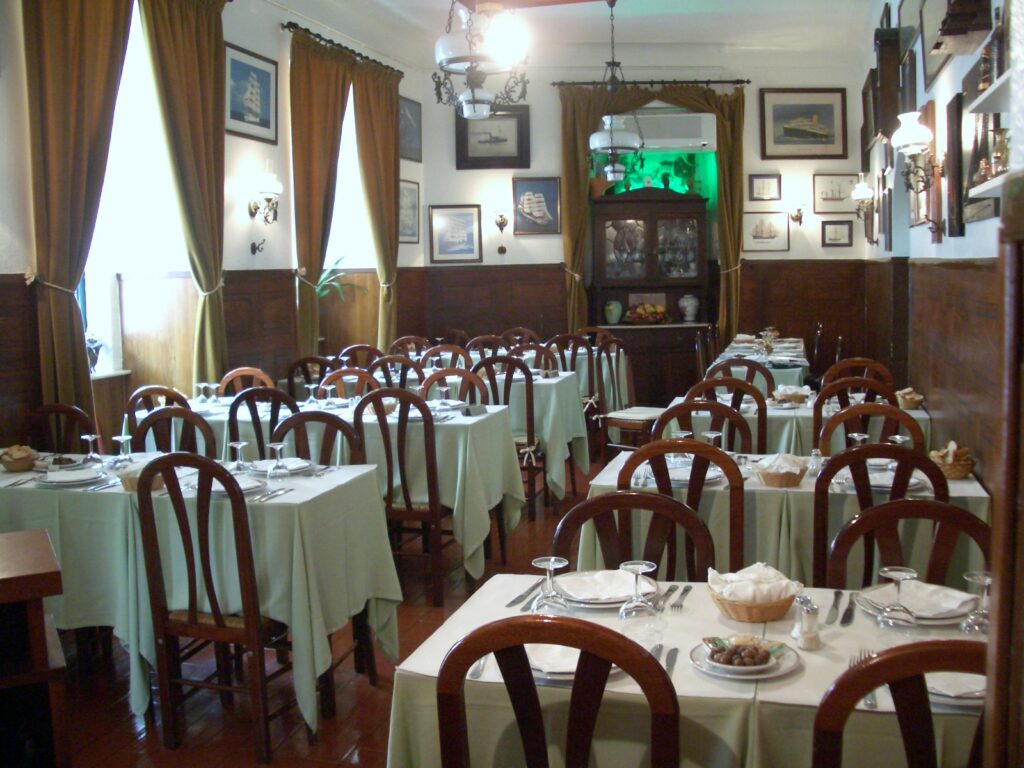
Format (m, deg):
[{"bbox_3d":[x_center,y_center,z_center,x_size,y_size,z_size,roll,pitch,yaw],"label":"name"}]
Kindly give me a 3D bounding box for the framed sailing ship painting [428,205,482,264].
[{"bbox_3d":[-0.527,-1.395,9.680,0.498,0.551,0.035,-2,6,0],"label":"framed sailing ship painting"}]

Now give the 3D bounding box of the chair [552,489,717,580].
[{"bbox_3d":[0.235,0.767,2.351,0.425,0.976,0.455,1,7,17],"label":"chair"}]

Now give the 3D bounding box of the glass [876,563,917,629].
[{"bbox_3d":[0.781,0.434,2.088,0.080,0.122,0.080,1,7,17],"label":"glass"}]

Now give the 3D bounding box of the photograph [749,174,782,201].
[{"bbox_3d":[2.256,-1.747,9.220,0.282,0.223,0.025,-1,7,-1],"label":"photograph"}]

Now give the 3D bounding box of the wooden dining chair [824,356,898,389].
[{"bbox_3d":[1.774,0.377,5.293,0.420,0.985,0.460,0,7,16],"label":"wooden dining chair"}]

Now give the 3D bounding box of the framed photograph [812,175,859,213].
[{"bbox_3d":[2.899,-1.693,9.244,0.412,0.345,0.025,-1,7,-1],"label":"framed photograph"}]

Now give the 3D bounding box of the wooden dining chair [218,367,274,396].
[{"bbox_3d":[-1.548,0.410,5.676,0.430,0.990,0.480,1,7,15],"label":"wooden dining chair"}]

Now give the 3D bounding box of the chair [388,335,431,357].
[{"bbox_3d":[-0.764,0.070,8.790,0.415,0.985,0.470,0,7,16],"label":"chair"}]

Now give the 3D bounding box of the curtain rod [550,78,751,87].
[{"bbox_3d":[1.270,-2.756,9.469,1.827,0.060,0.070,-1,6,-1],"label":"curtain rod"}]

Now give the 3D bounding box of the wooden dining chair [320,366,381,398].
[{"bbox_3d":[-0.956,0.417,5.598,0.425,0.976,0.455,1,7,17],"label":"wooden dining chair"}]

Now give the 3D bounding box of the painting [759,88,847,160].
[{"bbox_3d":[2.646,-2.355,9.389,0.800,0.636,0.030,-2,6,-1],"label":"painting"}]

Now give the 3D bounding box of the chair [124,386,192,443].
[{"bbox_3d":[-1.648,0.469,5.244,0.425,0.976,0.455,1,7,17],"label":"chair"}]

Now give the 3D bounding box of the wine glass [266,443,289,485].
[{"bbox_3d":[-0.862,0.283,3.802,0.077,0.115,0.077,1,6,15],"label":"wine glass"}]

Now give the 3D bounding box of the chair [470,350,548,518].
[{"bbox_3d":[0.021,0.299,6.361,0.420,0.985,0.460,0,7,16],"label":"chair"}]

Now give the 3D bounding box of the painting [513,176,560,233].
[{"bbox_3d":[0.227,-1.621,9.417,0.437,0.517,0.030,-2,6,-1],"label":"painting"}]

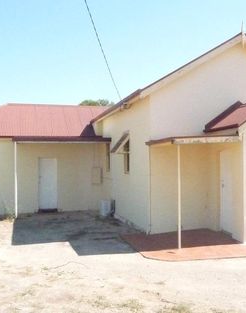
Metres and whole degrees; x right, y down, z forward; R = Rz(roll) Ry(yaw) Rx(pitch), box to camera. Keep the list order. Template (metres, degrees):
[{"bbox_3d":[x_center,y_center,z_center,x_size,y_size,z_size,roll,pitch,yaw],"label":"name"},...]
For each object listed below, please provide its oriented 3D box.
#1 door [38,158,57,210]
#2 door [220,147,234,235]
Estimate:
[{"bbox_3d":[-3.020,1.115,16.370,0.750,2.040,0.050,0,-1,-13],"label":"door"},{"bbox_3d":[2.660,0.915,10.190,0.050,2.040,0.820,0,-1,-13],"label":"door"}]

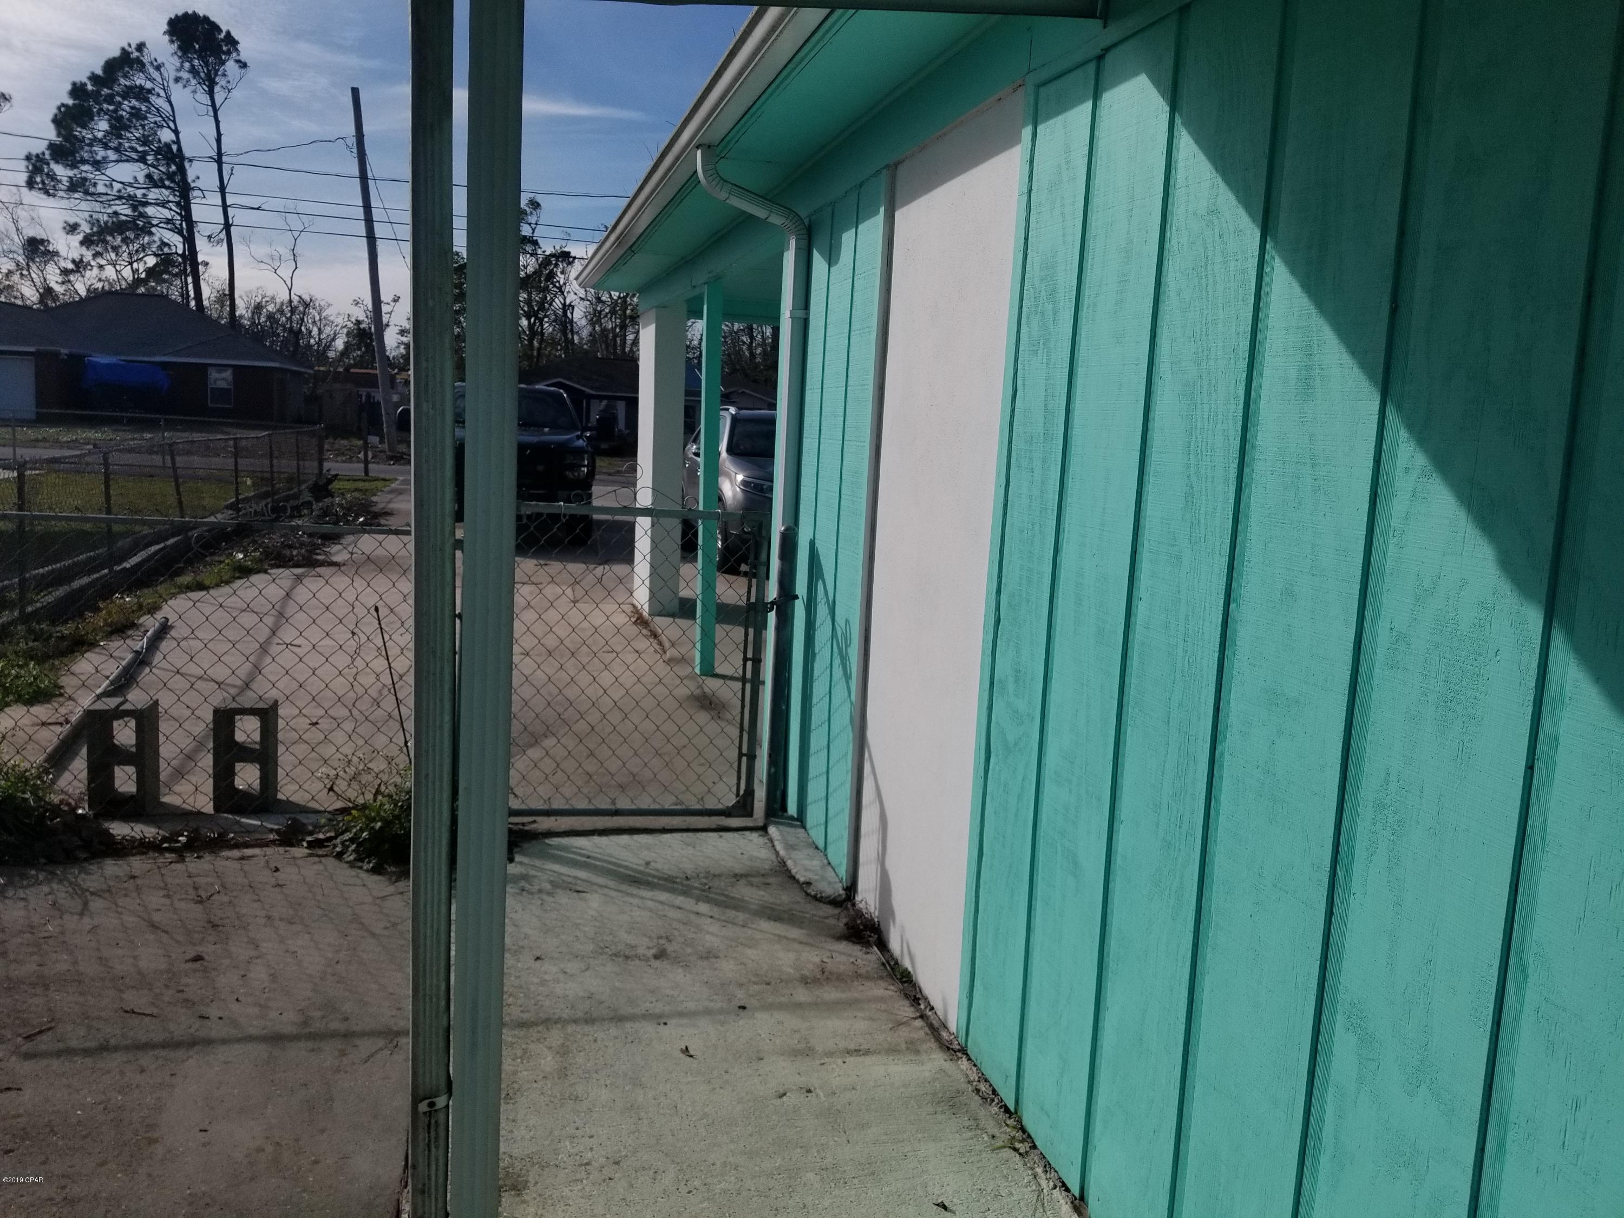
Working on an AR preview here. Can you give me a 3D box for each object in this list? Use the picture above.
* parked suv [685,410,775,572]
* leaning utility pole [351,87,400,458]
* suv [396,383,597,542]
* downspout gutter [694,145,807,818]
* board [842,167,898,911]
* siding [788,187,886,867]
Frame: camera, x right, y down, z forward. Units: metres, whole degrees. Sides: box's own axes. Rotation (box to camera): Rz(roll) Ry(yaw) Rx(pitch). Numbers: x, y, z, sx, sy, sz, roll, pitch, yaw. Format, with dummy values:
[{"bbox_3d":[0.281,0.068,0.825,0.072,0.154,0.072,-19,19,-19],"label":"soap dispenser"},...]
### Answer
[{"bbox_3d":[-0.375,-1.457,14.518,1.880,1.740,4.700,1,8,-15],"label":"parked suv"},{"bbox_3d":[-11.902,-9.100,33.201,0.290,9.747,0.290,-5,10,-14],"label":"leaning utility pole"},{"bbox_3d":[-4.189,-2.107,16.817,2.100,2.000,5.700,1,8,-15],"label":"suv"},{"bbox_3d":[-0.279,-0.453,4.790,0.449,2.555,0.081,1,8,-15],"label":"downspout gutter"},{"bbox_3d":[0.178,-0.205,3.898,0.043,2.330,0.105,1,8,-15],"label":"board"},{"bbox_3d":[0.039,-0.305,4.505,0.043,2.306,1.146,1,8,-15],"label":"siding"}]

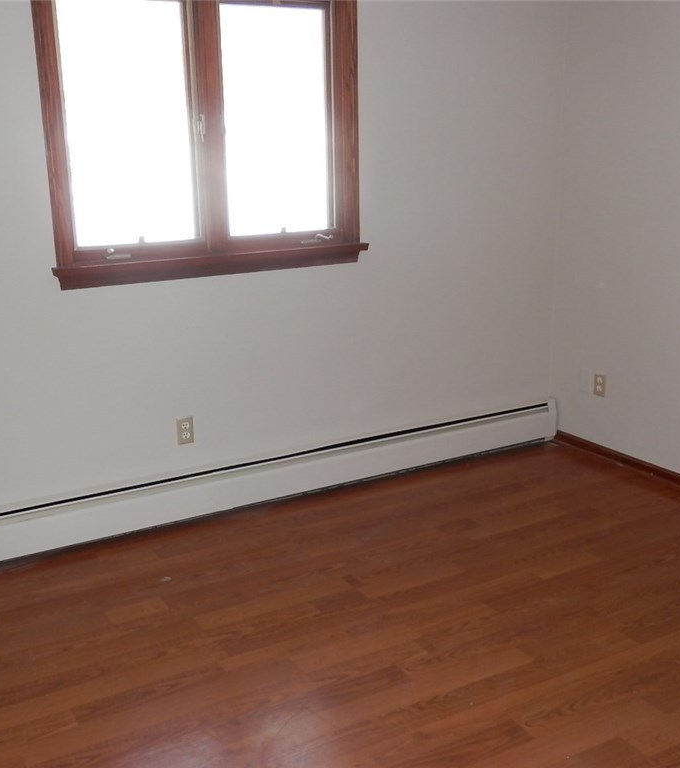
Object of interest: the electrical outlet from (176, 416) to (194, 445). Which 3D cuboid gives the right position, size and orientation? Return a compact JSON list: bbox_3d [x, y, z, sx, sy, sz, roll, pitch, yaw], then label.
[{"bbox_3d":[-0.651,0.199,3.748,0.072,0.115,0.008,-9,17,-29],"label":"electrical outlet"}]

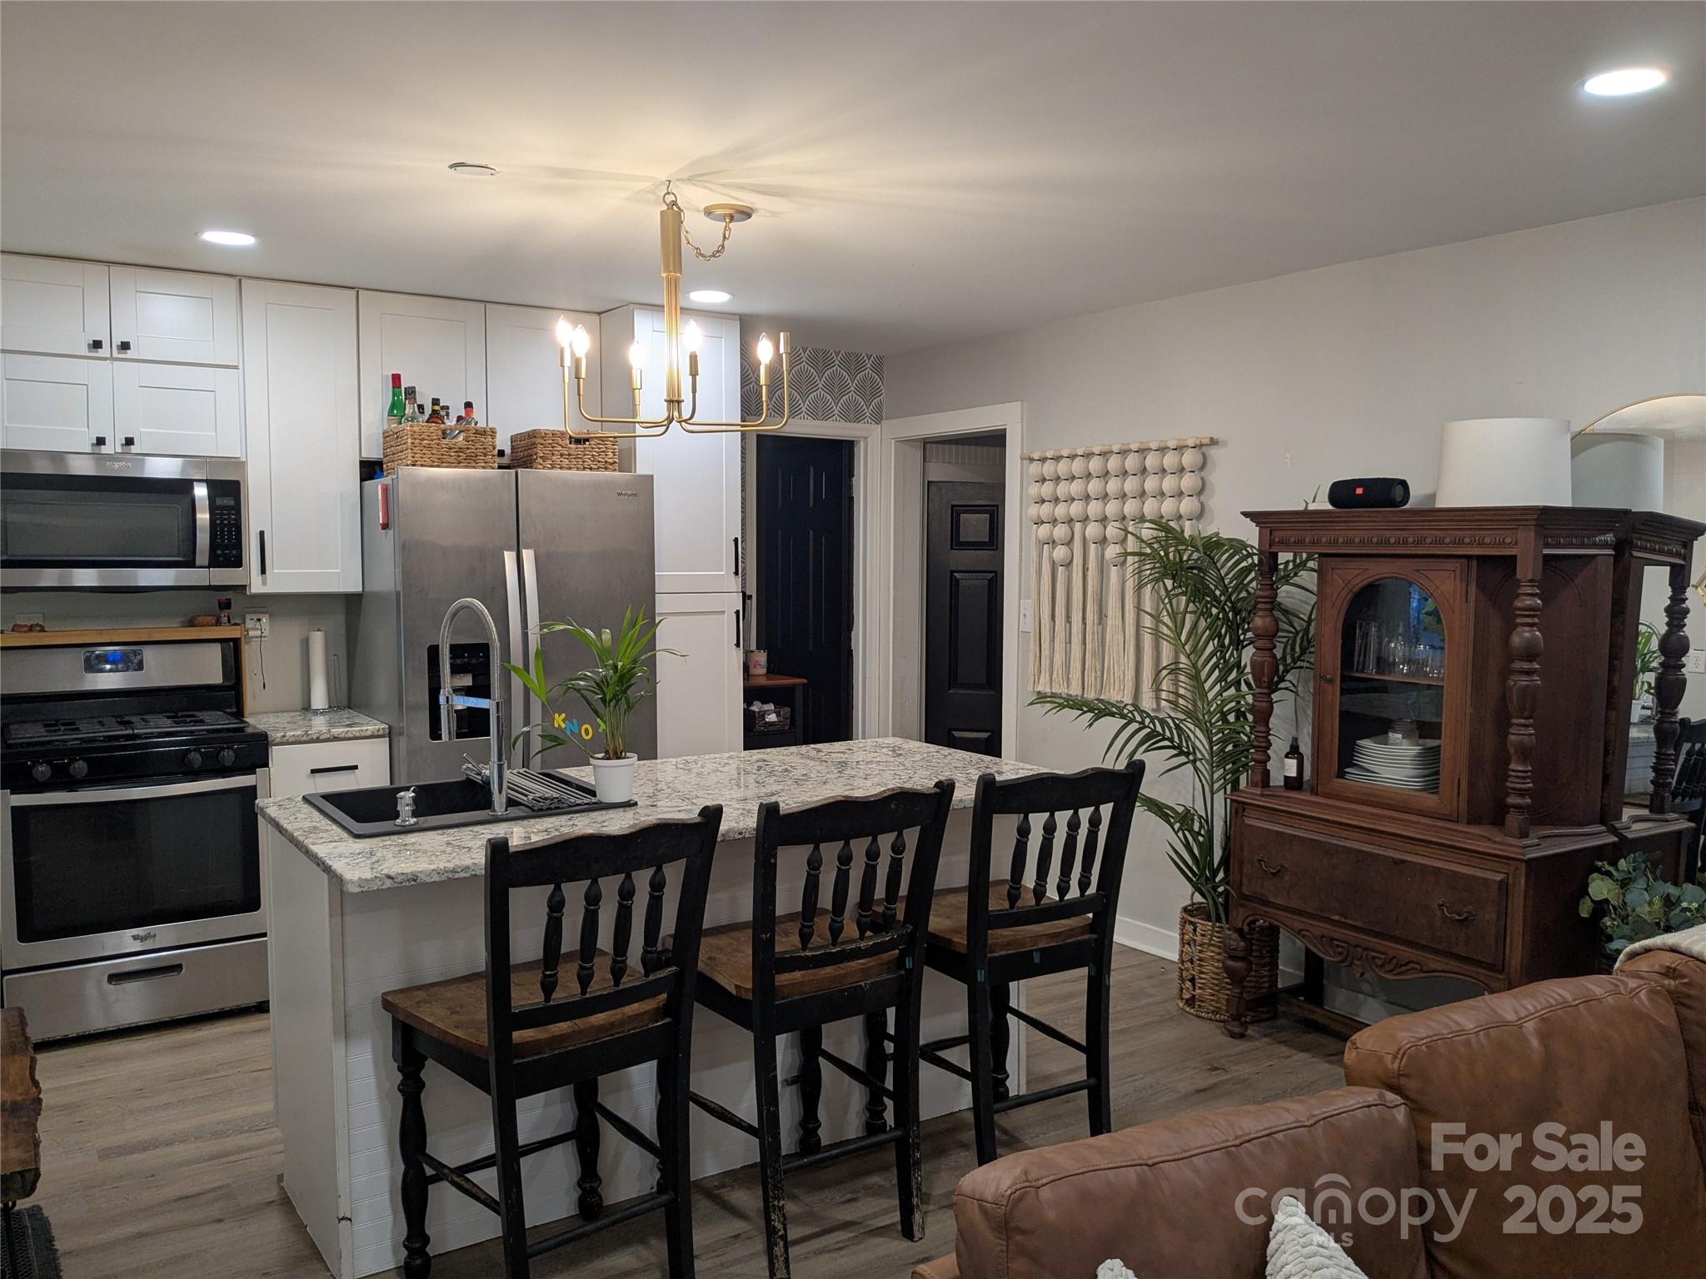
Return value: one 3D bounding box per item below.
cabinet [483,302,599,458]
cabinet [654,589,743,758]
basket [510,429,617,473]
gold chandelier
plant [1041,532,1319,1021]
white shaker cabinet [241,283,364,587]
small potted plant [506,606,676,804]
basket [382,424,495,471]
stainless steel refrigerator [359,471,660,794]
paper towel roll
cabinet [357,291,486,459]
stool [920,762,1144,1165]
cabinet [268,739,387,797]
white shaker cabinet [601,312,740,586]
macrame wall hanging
[{"bbox_3d":[-1.275,-0.983,5.274,0.461,0.600,0.320,-3,5,-33],"label":"cabinet"},{"bbox_3d":[-0.812,0.459,5.519,0.462,1.332,0.620,-3,5,-33],"label":"cabinet"},{"bbox_3d":[-1.065,-0.664,4.873,0.310,0.170,0.310,-3,5,-33],"label":"basket"},{"bbox_3d":[-0.451,-0.827,3.303,0.600,0.603,0.600,0,4,0],"label":"gold chandelier"},{"bbox_3d":[1.068,0.413,4.464,0.620,1.615,0.920,-3,5,-33],"label":"plant"},{"bbox_3d":[-2.016,-0.713,4.808,0.380,1.074,0.320,-3,5,-33],"label":"white shaker cabinet"},{"bbox_3d":[-0.635,0.147,3.251,0.420,0.480,0.360,0,4,0],"label":"small potted plant"},{"bbox_3d":[-1.439,-0.647,4.641,0.300,0.170,0.320,-3,5,-33],"label":"basket"},{"bbox_3d":[-1.300,0.288,4.948,0.910,1.772,0.820,-3,5,-33],"label":"stainless steel refrigerator"},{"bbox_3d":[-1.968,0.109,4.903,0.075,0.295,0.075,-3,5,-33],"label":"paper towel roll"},{"bbox_3d":[-1.660,-0.966,5.022,0.460,0.600,0.320,-3,5,-33],"label":"cabinet"},{"bbox_3d":[0.356,0.788,3.293,0.470,1.035,0.550,-2,5,-29],"label":"stool"},{"bbox_3d":[-1.907,0.751,4.711,0.380,0.878,0.610,-3,5,-33],"label":"cabinet"},{"bbox_3d":[-0.806,-0.748,5.423,0.463,1.086,0.620,-3,5,-33],"label":"white shaker cabinet"},{"bbox_3d":[0.977,-0.245,5.061,0.070,0.950,1.010,-3,5,-33],"label":"macrame wall hanging"}]

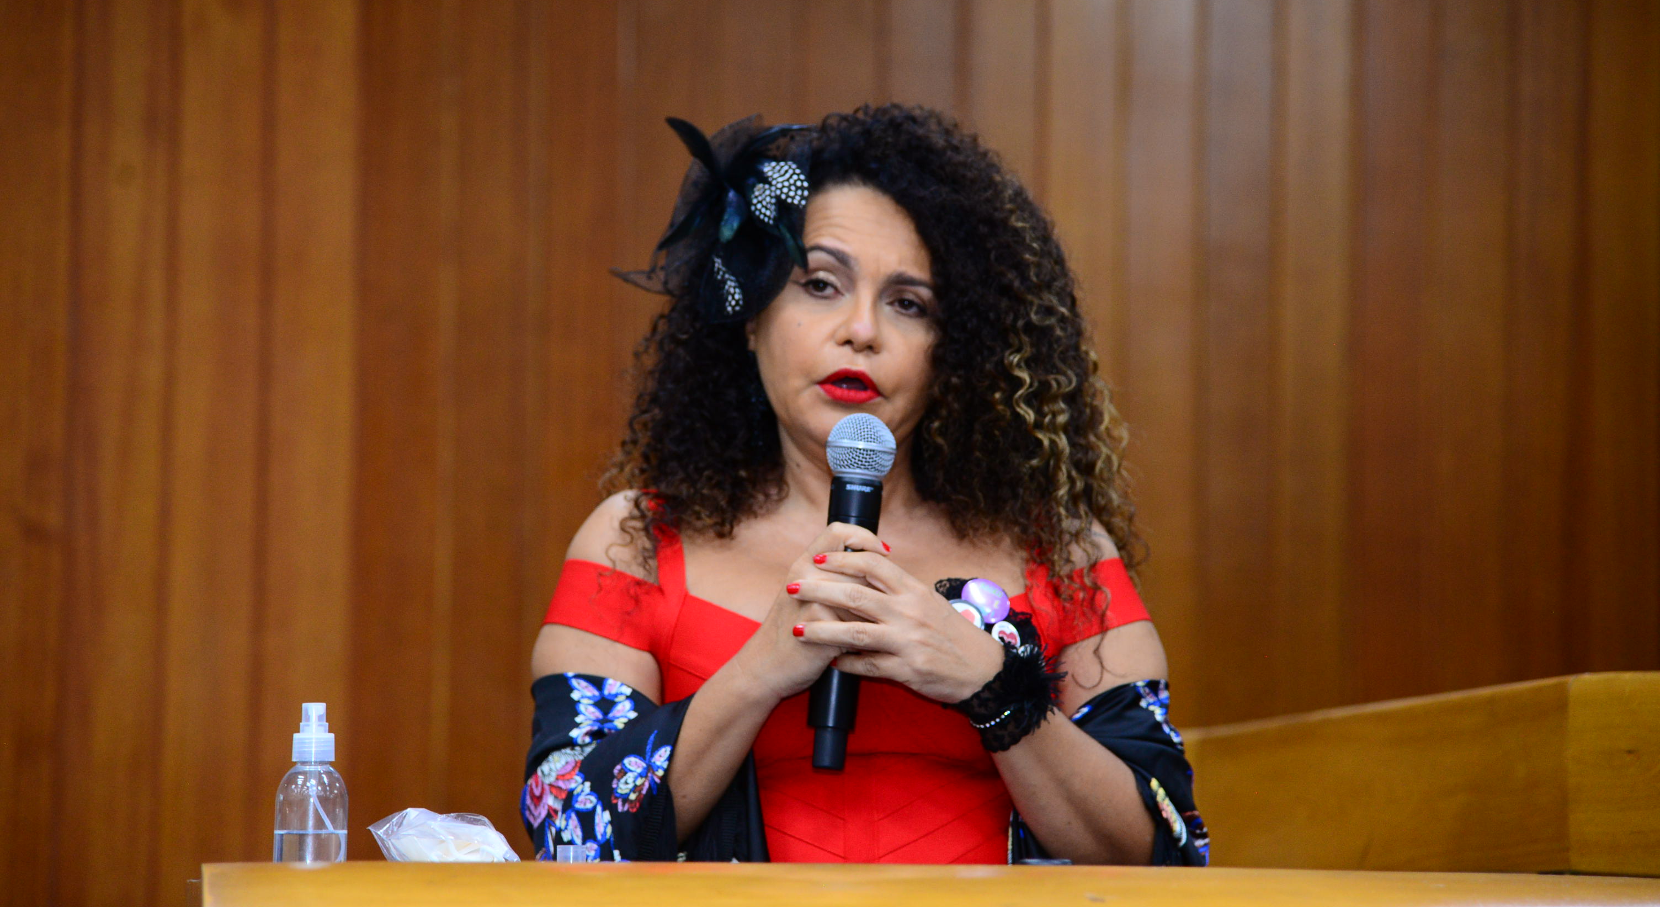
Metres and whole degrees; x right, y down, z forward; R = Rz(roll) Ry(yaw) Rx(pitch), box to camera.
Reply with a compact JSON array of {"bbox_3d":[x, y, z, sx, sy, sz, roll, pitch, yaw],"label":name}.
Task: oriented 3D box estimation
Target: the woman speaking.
[{"bbox_3d":[0.013,0.569,4.053,0.510,1.650,0.430,1,-1,3],"label":"woman speaking"}]

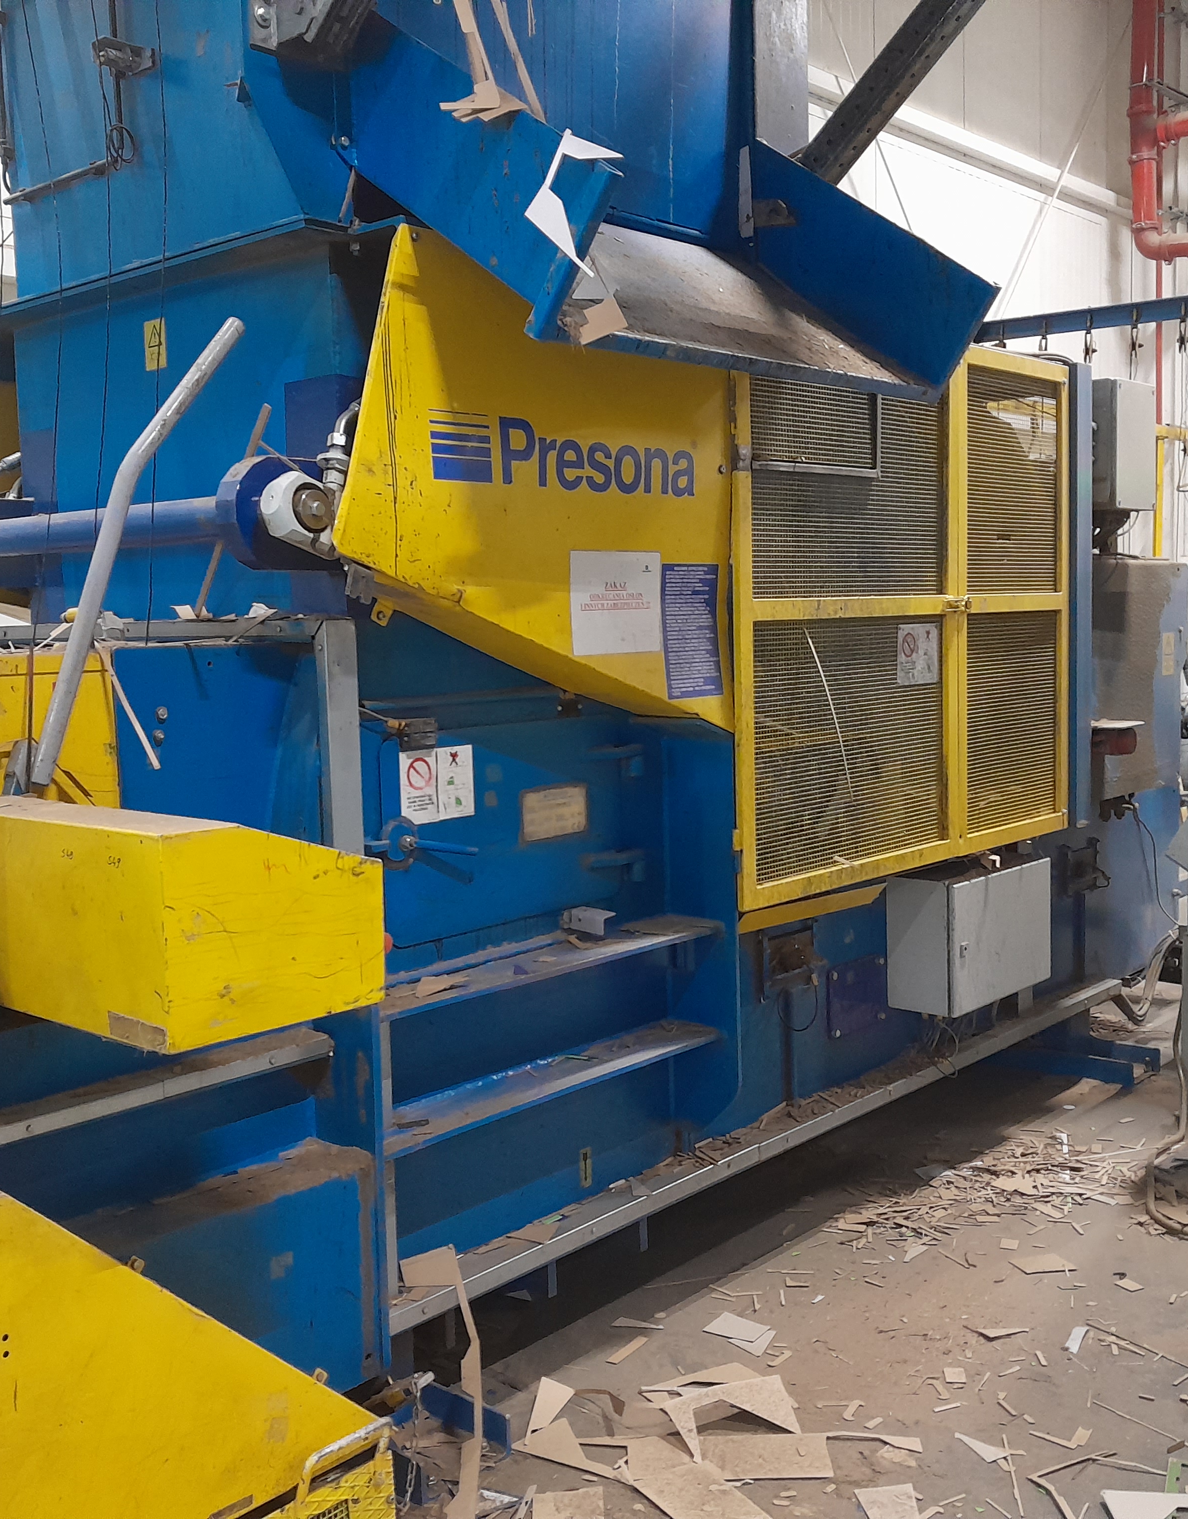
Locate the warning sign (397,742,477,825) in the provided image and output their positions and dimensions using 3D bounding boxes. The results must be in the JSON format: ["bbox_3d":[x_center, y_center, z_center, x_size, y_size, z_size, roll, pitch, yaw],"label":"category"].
[{"bbox_3d":[-0.324,0.052,3.277,0.005,0.150,0.201,3,8,42],"label":"warning sign"}]

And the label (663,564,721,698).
[{"bbox_3d":[0.223,-0.286,3.539,0.005,0.296,0.210,3,7,39],"label":"label"}]

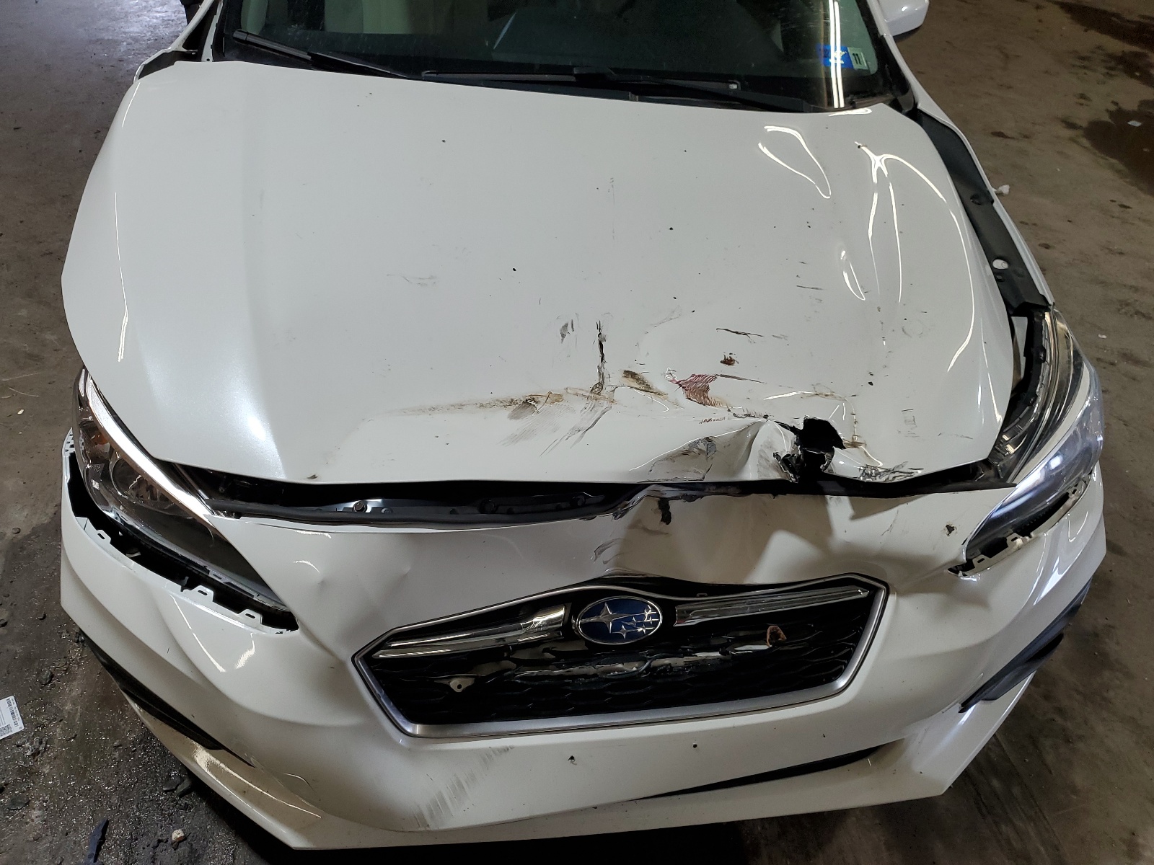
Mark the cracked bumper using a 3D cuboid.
[{"bbox_3d":[0.060,0.291,1.452,1.740,0.570,0.570,-2,42,-5],"label":"cracked bumper"}]

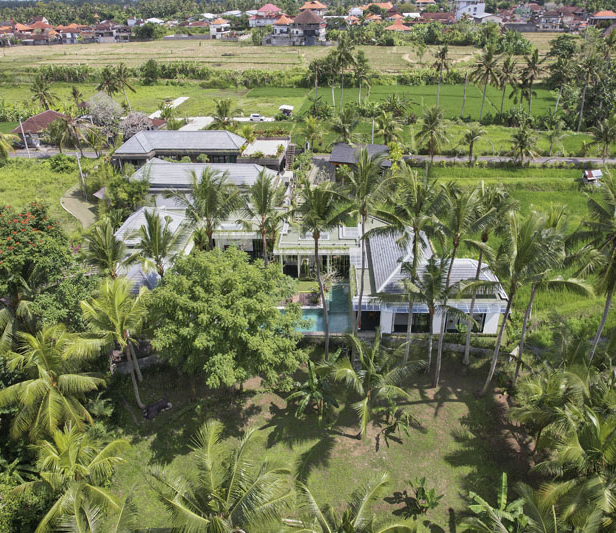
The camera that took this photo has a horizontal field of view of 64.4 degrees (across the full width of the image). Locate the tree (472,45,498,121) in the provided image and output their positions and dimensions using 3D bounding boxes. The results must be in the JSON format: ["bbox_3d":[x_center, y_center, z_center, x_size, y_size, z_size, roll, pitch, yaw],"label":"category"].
[{"bbox_3d":[46.420,-48.380,129.620,7.450,19.130,7.450,0,27,0],"label":"tree"}]

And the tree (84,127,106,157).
[{"bbox_3d":[-42.850,-25.160,98.960,4.650,6.250,4.650,0,27,0],"label":"tree"}]

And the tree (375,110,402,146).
[{"bbox_3d":[16.430,-27.530,100.410,5.710,9.120,5.710,0,27,0],"label":"tree"}]

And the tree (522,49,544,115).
[{"bbox_3d":[53.630,-43.053,116.551,5.500,15.500,5.500,-1,29,0],"label":"tree"}]

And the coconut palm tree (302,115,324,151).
[{"bbox_3d":[1.150,-27.660,101.760,5.000,7.500,5.000,0,29,0],"label":"coconut palm tree"}]

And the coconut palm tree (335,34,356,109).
[{"bbox_3d":[9.830,-53.300,136.420,6.300,19.500,6.300,0,29,0],"label":"coconut palm tree"}]

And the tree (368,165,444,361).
[{"bbox_3d":[8.411,0.636,39.411,5.900,17.800,5.900,-1,29,0],"label":"tree"}]

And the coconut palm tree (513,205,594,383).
[{"bbox_3d":[18.010,2.980,37.770,6.470,15.840,6.470,0,27,0],"label":"coconut palm tree"}]

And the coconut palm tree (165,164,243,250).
[{"bbox_3d":[-7.693,0.497,40.336,6.100,17.600,6.100,-1,29,0],"label":"coconut palm tree"}]

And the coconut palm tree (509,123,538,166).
[{"bbox_3d":[41.110,-23.220,92.750,5.800,8.300,5.800,0,29,0],"label":"coconut palm tree"}]

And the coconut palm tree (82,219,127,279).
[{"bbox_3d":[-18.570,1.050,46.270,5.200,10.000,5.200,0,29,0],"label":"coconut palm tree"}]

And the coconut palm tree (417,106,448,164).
[{"bbox_3d":[23.380,-24.750,91.810,6.190,10.270,6.190,0,29,0],"label":"coconut palm tree"}]

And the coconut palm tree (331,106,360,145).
[{"bbox_3d":[7.800,-28.110,101.030,6.370,9.560,6.370,0,27,0],"label":"coconut palm tree"}]

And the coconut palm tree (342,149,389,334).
[{"bbox_3d":[4.750,-0.220,40.390,4.540,19.090,4.540,0,27,0],"label":"coconut palm tree"}]

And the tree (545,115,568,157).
[{"bbox_3d":[47.910,-25.170,94.620,4.390,8.290,4.390,0,29,0],"label":"tree"}]

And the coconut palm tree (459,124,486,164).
[{"bbox_3d":[31.720,-23.500,94.110,5.500,7.500,5.500,0,29,0],"label":"coconut palm tree"}]

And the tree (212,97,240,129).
[{"bbox_3d":[-19.480,-36.880,116.850,6.890,7.210,6.890,0,29,0],"label":"tree"}]

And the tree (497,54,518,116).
[{"bbox_3d":[52.220,-47.420,127.950,5.930,14.890,5.930,0,29,0],"label":"tree"}]

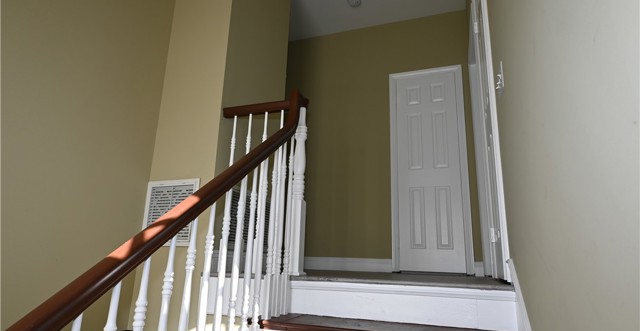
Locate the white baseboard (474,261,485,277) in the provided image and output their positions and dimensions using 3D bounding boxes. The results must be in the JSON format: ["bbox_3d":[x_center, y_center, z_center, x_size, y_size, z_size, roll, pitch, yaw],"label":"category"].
[{"bbox_3d":[1.449,0.939,3.381,0.081,0.126,0.016,-3,-15,20],"label":"white baseboard"}]

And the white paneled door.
[{"bbox_3d":[1.091,-0.005,3.766,0.745,2.110,0.060,-3,-15,20],"label":"white paneled door"}]

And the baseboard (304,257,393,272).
[{"bbox_3d":[0.261,1.010,3.812,0.952,0.129,0.016,-3,-15,20],"label":"baseboard"}]

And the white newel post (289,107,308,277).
[{"bbox_3d":[-0.126,0.130,2.304,0.082,1.045,0.082,-3,-15,20],"label":"white newel post"}]

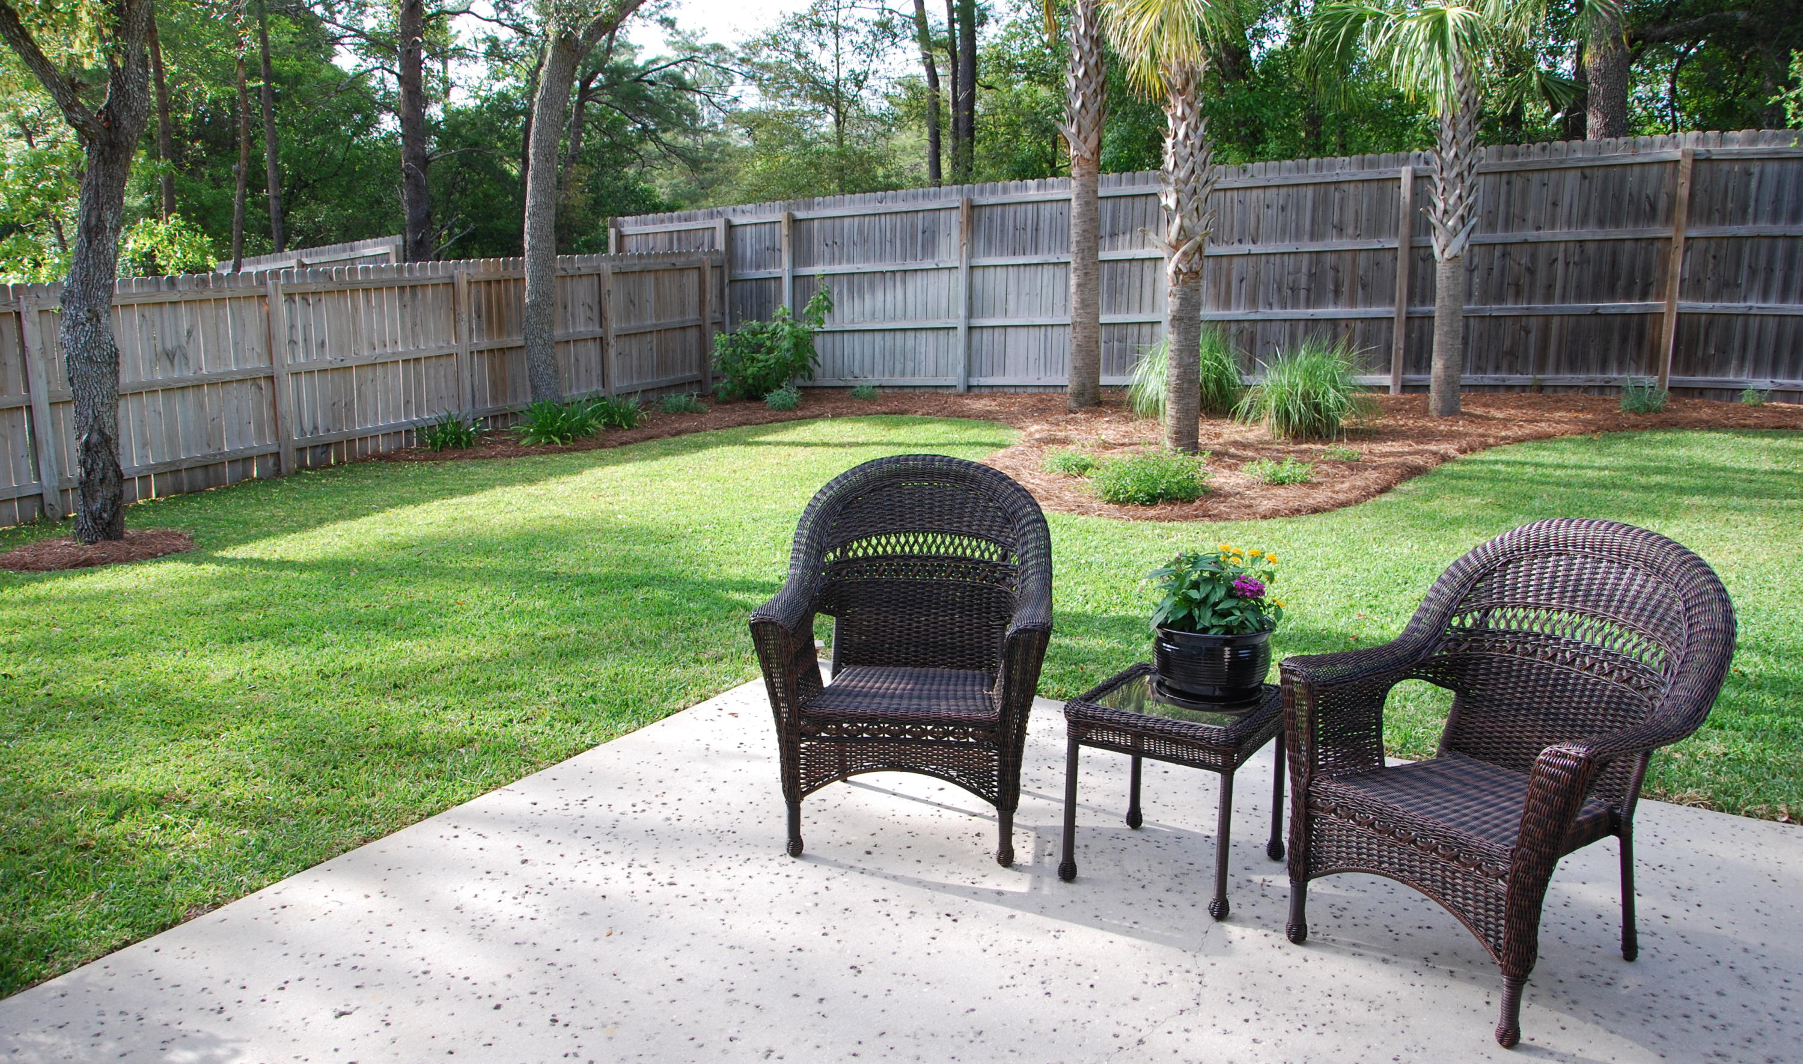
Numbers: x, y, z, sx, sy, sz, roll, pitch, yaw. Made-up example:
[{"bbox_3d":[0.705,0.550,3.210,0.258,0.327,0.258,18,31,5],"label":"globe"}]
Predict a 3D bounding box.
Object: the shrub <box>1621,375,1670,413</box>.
[{"bbox_3d":[6.421,-1.186,11.700,0.414,0.317,0.414,0,10,0],"label":"shrub"}]

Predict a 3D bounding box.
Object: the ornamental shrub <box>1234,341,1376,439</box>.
[{"bbox_3d":[3.339,-1.177,11.200,1.177,0.788,1.177,0,10,0],"label":"ornamental shrub"}]

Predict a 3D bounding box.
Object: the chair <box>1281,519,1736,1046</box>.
[{"bbox_3d":[1.299,0.450,2.902,0.718,0.946,0.746,-6,12,-32],"label":"chair"}]

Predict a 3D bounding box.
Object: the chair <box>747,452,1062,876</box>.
[{"bbox_3d":[0.024,0.304,3.641,0.746,0.946,0.718,1,11,5],"label":"chair"}]

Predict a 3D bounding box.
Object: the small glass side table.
[{"bbox_3d":[0.679,0.625,3.328,0.428,0.444,0.428,7,13,33],"label":"small glass side table"}]

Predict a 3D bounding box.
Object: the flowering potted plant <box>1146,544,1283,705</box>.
[{"bbox_3d":[0.771,0.225,3.330,0.333,0.375,0.323,0,10,0],"label":"flowering potted plant"}]

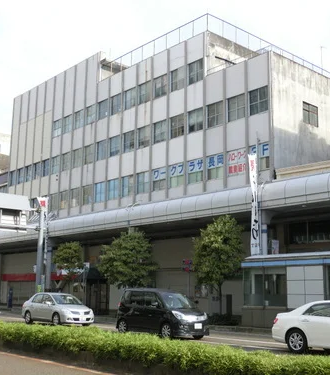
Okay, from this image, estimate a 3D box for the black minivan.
[{"bbox_3d":[-0.097,4.528,20.406,1.660,1.765,3.710,10,-14,-40],"label":"black minivan"}]

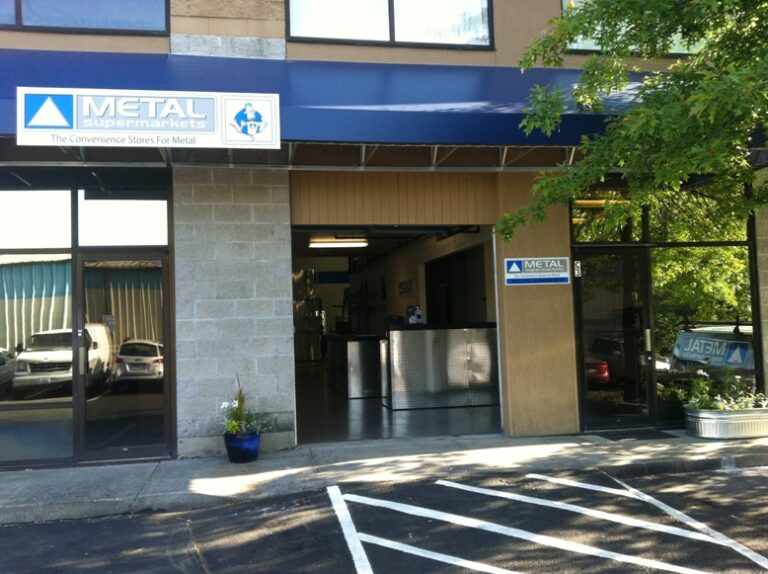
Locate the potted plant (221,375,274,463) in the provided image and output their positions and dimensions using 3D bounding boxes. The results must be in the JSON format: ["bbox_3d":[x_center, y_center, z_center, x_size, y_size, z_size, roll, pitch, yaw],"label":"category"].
[{"bbox_3d":[-1.375,1.276,7.717,0.510,0.880,0.450,-1,-3,-12],"label":"potted plant"}]

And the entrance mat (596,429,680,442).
[{"bbox_3d":[2.784,1.631,8.535,0.780,0.012,0.580,-1,-3,-12],"label":"entrance mat"}]

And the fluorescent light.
[{"bbox_3d":[-0.939,-0.919,16.230,1.230,0.130,0.260,-1,-3,-12],"label":"fluorescent light"}]

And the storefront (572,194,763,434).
[{"bbox_3d":[3.404,0.229,9.253,2.420,2.880,0.130,-1,-3,-12],"label":"storefront"}]

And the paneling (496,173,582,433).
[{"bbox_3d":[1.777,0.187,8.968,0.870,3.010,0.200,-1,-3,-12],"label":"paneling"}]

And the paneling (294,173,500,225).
[{"bbox_3d":[0.133,-1.004,8.744,2.360,0.650,0.100,-1,-3,-12],"label":"paneling"}]

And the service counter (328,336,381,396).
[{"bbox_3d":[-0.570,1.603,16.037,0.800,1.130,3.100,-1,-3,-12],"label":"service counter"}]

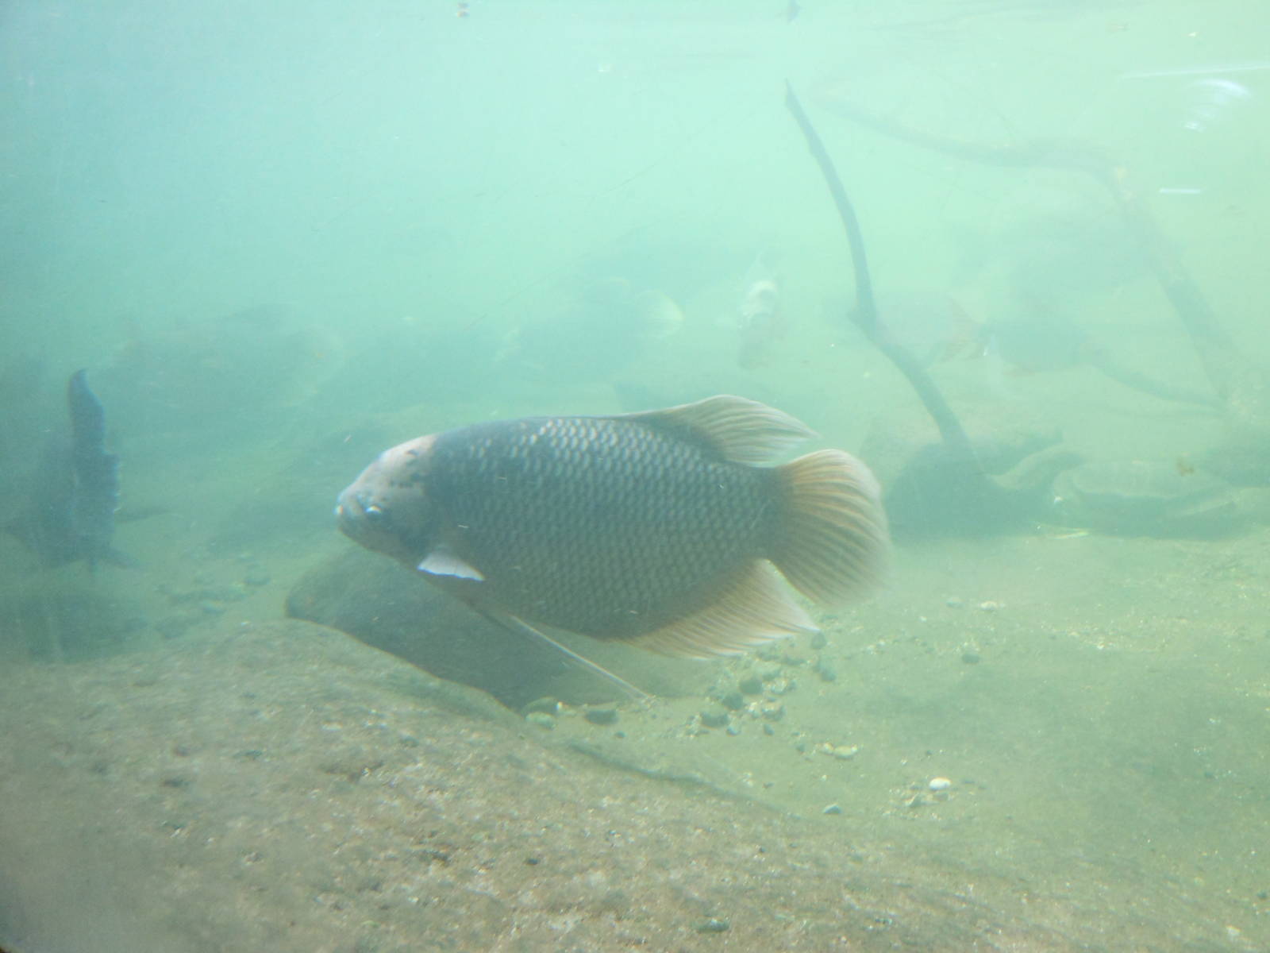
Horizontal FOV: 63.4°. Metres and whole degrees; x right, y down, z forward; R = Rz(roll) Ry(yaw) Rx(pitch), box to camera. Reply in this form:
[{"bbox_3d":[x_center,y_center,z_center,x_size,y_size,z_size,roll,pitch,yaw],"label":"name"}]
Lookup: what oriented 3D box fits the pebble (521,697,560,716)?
[{"bbox_3d":[-0.128,0.311,1.390,0.050,0.024,0.036,0,6,0],"label":"pebble"}]

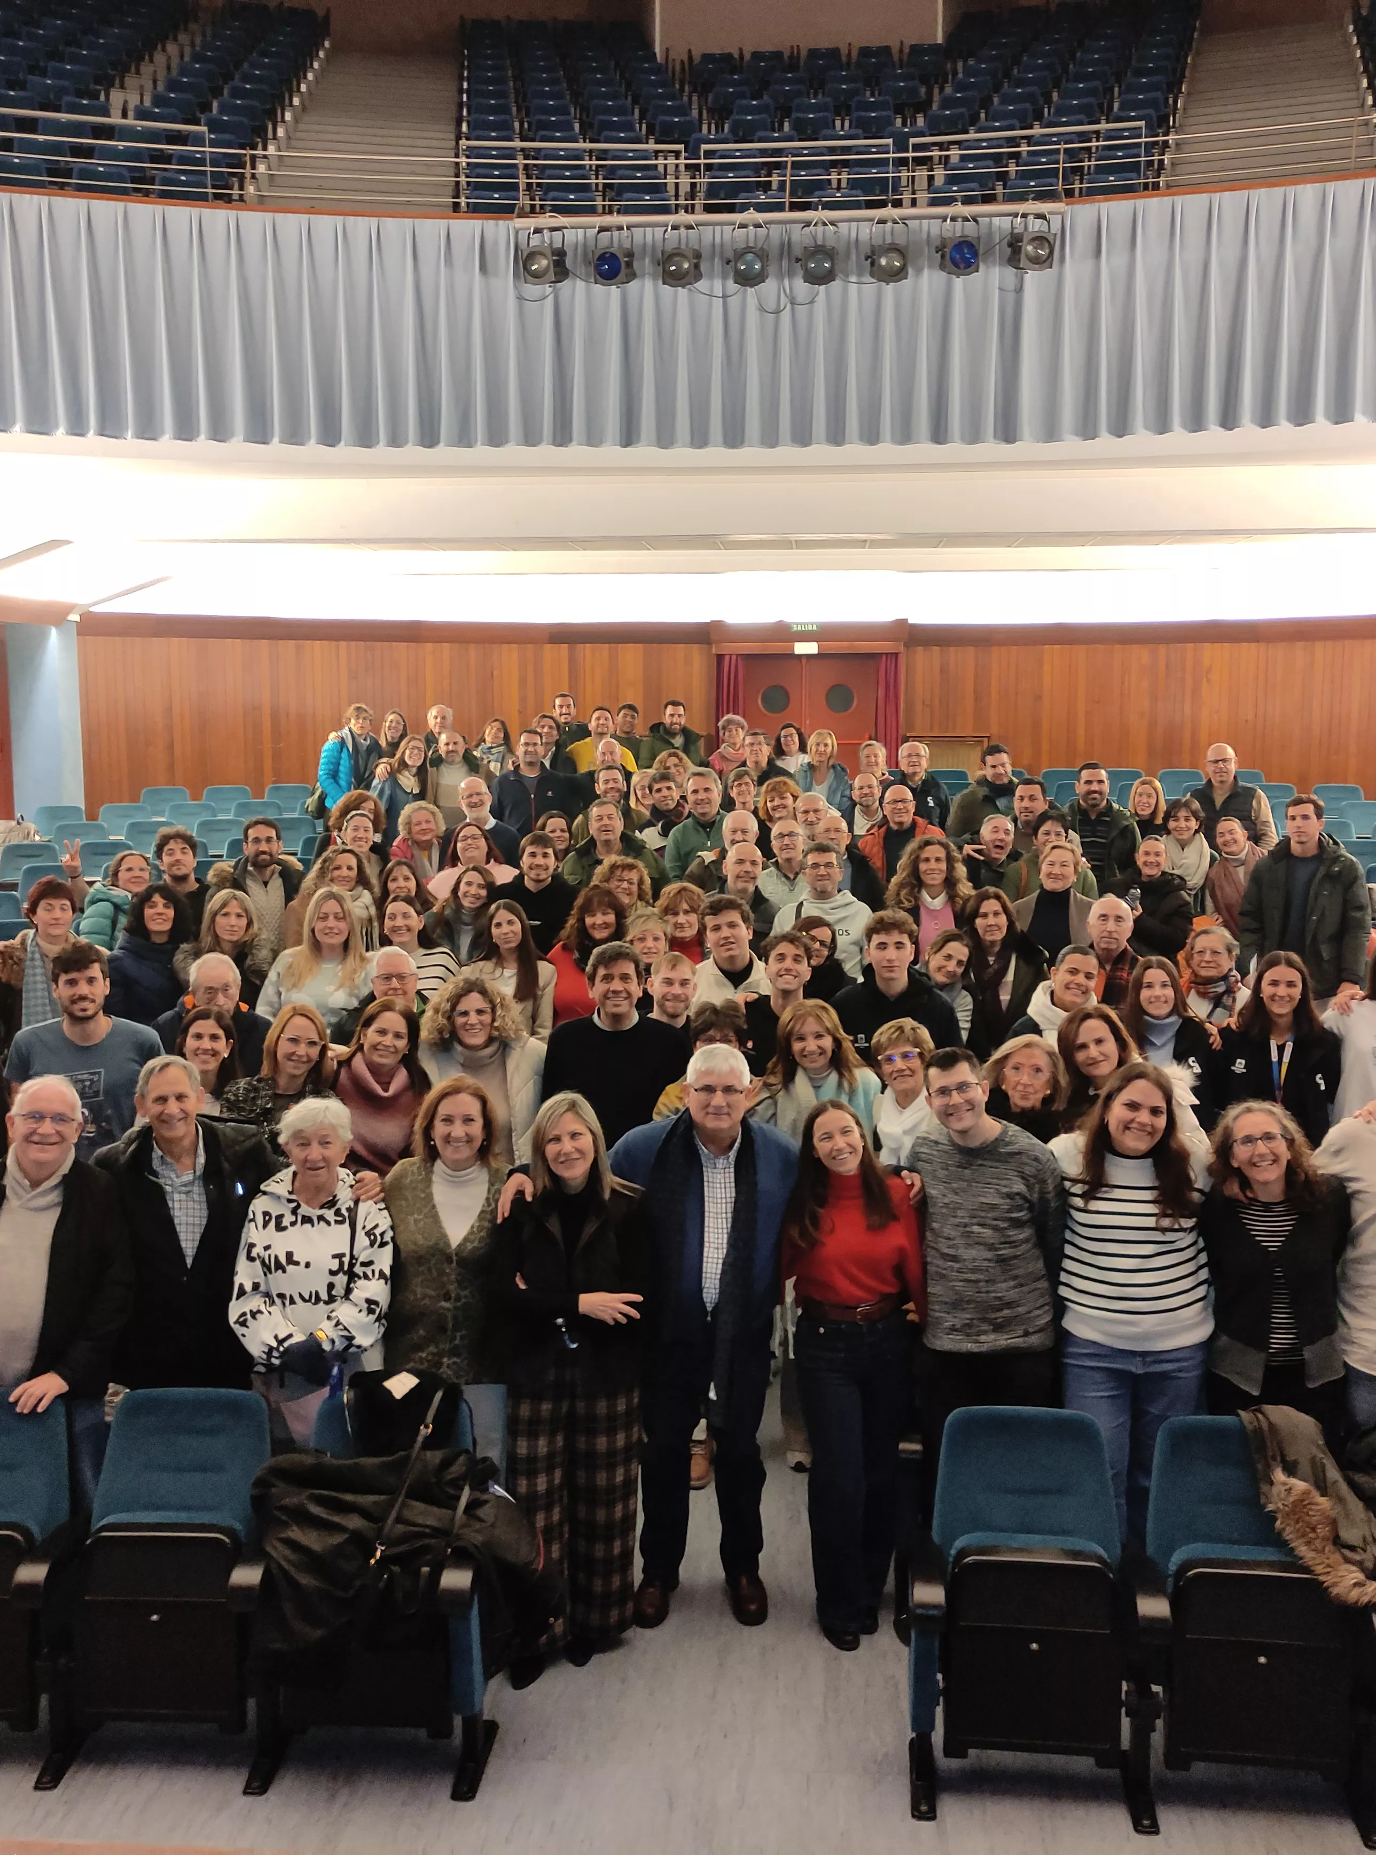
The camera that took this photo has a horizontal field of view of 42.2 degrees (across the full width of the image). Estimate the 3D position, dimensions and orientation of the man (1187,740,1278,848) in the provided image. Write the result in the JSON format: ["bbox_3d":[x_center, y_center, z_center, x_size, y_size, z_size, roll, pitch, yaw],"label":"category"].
[{"bbox_3d":[3.322,-0.235,11.025,0.540,1.798,0.330,2,8,14],"label":"man"}]

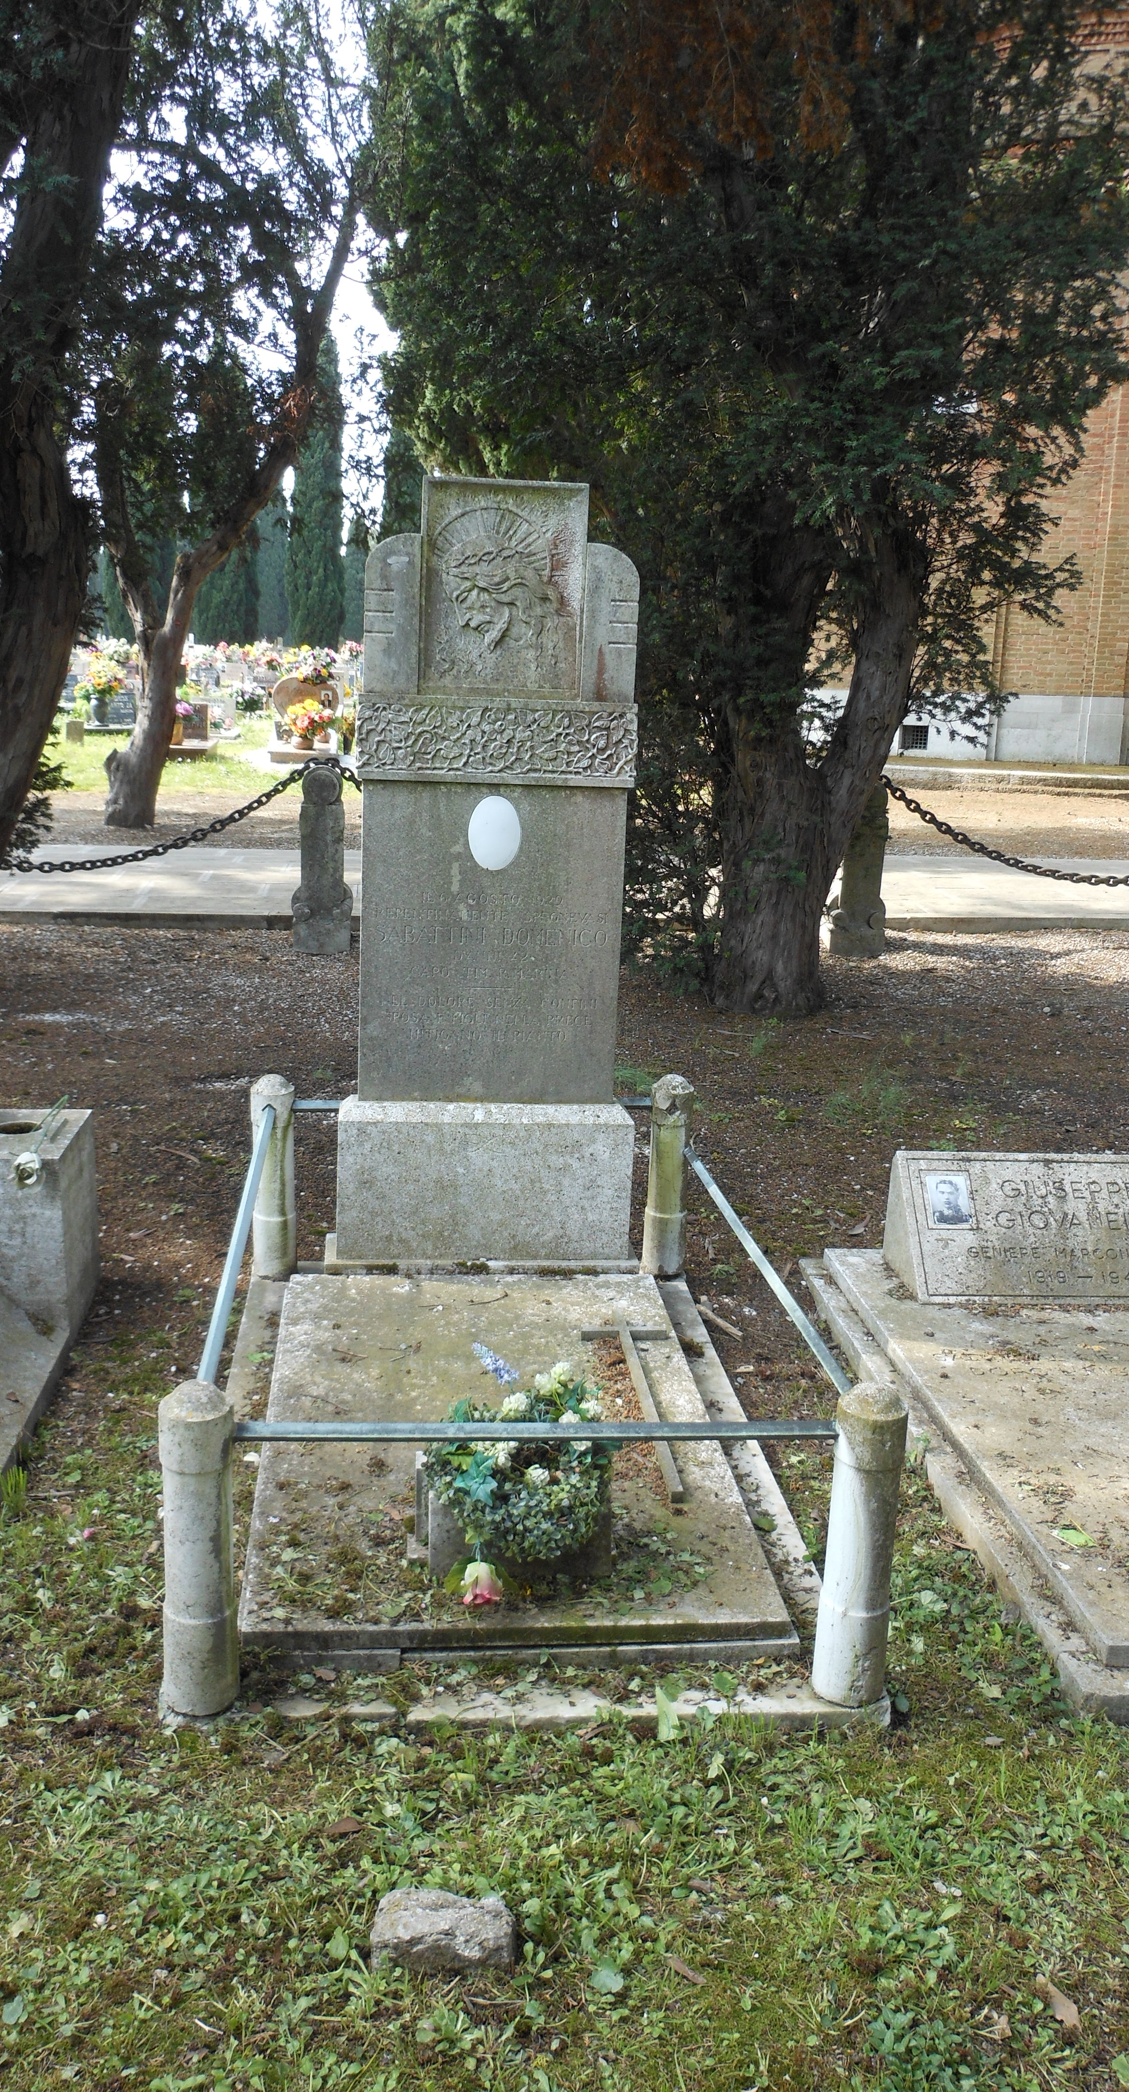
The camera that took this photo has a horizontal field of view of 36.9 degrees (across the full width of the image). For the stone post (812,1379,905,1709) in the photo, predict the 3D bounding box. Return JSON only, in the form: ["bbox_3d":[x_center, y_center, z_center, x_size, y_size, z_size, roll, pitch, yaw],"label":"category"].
[{"bbox_3d":[0.460,0.758,2.610,0.112,0.530,0.112,1,14,-6],"label":"stone post"}]

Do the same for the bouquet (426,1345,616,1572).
[{"bbox_3d":[-0.079,0.707,2.889,0.320,0.345,0.270,1,14,-6],"label":"bouquet"}]

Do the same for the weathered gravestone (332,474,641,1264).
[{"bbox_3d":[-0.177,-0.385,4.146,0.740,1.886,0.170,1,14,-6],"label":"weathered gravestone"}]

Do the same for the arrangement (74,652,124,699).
[{"bbox_3d":[-5.903,-4.718,21.520,0.640,0.600,0.550,1,14,-6],"label":"arrangement"}]

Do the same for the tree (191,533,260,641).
[{"bbox_3d":[-9.428,-15.153,47.046,2.200,10.300,2.200,1,14,-6],"label":"tree"}]

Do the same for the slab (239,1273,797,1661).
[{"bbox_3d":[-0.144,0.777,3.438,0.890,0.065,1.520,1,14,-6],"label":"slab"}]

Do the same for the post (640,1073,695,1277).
[{"bbox_3d":[0.272,0.330,4.354,0.110,0.524,0.110,1,14,-6],"label":"post"}]

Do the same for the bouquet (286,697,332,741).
[{"bbox_3d":[-2.870,-3.667,18.985,0.520,0.500,0.460,1,14,-6],"label":"bouquet"}]

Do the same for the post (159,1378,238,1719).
[{"bbox_3d":[-0.542,0.739,2.527,0.112,0.530,0.112,1,14,-6],"label":"post"}]

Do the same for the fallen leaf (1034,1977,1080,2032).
[{"bbox_3d":[0.619,1.181,2.081,0.040,0.020,0.092,-3,14,-19],"label":"fallen leaf"}]

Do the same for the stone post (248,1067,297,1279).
[{"bbox_3d":[-0.722,0.318,4.241,0.110,0.524,0.110,1,14,-6],"label":"stone post"}]

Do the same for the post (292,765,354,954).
[{"bbox_3d":[-1.230,-0.965,8.704,0.300,0.910,0.320,-1,14,-13],"label":"post"}]

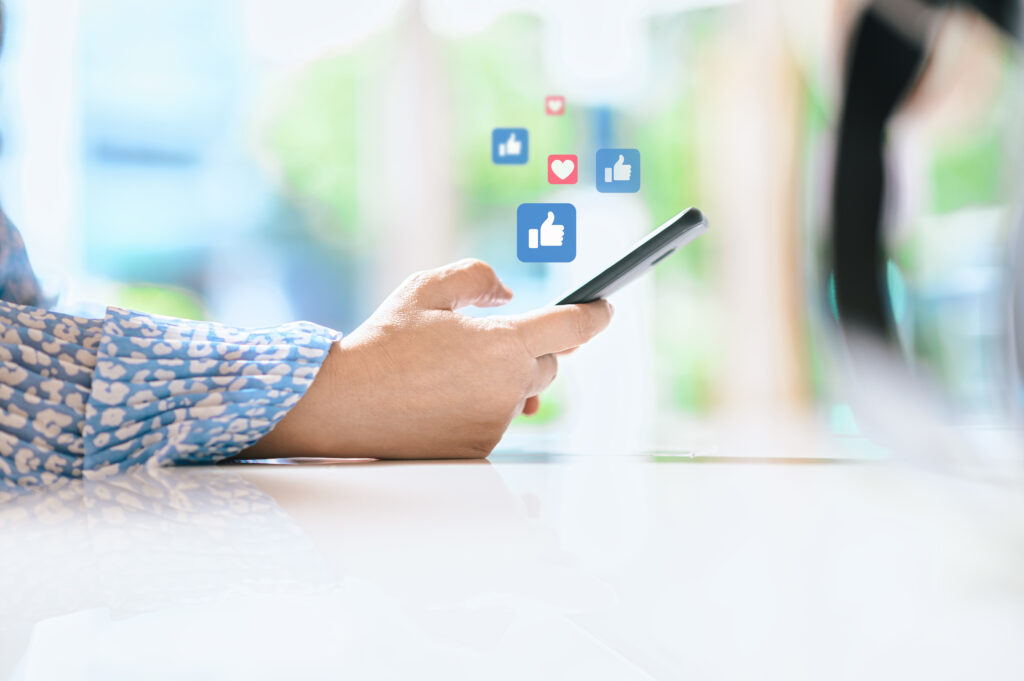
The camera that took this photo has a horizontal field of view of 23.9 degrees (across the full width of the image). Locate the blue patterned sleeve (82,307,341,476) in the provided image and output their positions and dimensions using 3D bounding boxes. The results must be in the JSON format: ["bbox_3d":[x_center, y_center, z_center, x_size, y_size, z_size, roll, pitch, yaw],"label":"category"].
[{"bbox_3d":[-0.141,0.022,1.135,0.121,0.075,0.083,0,3,0],"label":"blue patterned sleeve"}]

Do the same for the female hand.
[{"bbox_3d":[-0.038,0.008,1.120,0.155,0.090,0.085,0,1,-18],"label":"female hand"}]

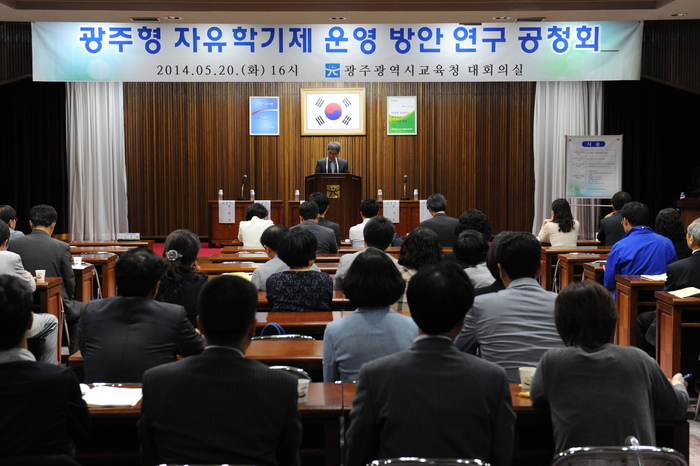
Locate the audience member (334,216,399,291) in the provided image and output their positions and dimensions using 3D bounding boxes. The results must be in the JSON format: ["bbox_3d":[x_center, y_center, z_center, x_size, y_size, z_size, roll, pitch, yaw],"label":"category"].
[{"bbox_3d":[0.115,0.493,8.072,0.480,1.239,0.740,0,3,0],"label":"audience member"}]

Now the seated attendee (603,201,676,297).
[{"bbox_3d":[2.284,0.396,8.880,0.560,1.270,0.800,0,3,-1],"label":"seated attendee"}]

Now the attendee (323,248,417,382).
[{"bbox_3d":[0.080,0.676,4.847,0.450,1.248,0.720,0,3,0],"label":"attendee"}]

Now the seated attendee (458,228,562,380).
[{"bbox_3d":[0.682,0.634,4.586,0.540,1.277,0.820,0,3,-1],"label":"seated attendee"}]

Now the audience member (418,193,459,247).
[{"bbox_3d":[0.937,0.221,11.940,0.500,1.276,0.800,0,3,-1],"label":"audience member"}]

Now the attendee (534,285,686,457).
[{"bbox_3d":[0.800,0.744,3.529,0.540,1.178,0.800,0,3,-1],"label":"attendee"}]

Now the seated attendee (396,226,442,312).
[{"bbox_3d":[0.422,0.563,6.974,0.460,1.227,0.720,0,3,0],"label":"seated attendee"}]

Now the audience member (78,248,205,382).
[{"bbox_3d":[-0.864,0.676,4.867,0.540,1.246,0.740,0,3,0],"label":"audience member"}]

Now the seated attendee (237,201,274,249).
[{"bbox_3d":[-0.988,0.269,11.922,0.460,1.181,0.780,0,3,-1],"label":"seated attendee"}]

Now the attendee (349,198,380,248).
[{"bbox_3d":[0.196,0.248,11.933,0.490,1.223,0.800,0,3,-1],"label":"attendee"}]

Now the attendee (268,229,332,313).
[{"bbox_3d":[-0.305,0.565,6.700,0.470,1.179,0.780,0,3,-1],"label":"attendee"}]

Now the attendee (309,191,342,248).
[{"bbox_3d":[-0.312,0.216,11.926,0.500,1.287,0.800,0,3,-1],"label":"attendee"}]

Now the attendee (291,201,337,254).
[{"bbox_3d":[-0.366,0.304,11.156,0.480,1.259,0.740,0,3,0],"label":"attendee"}]

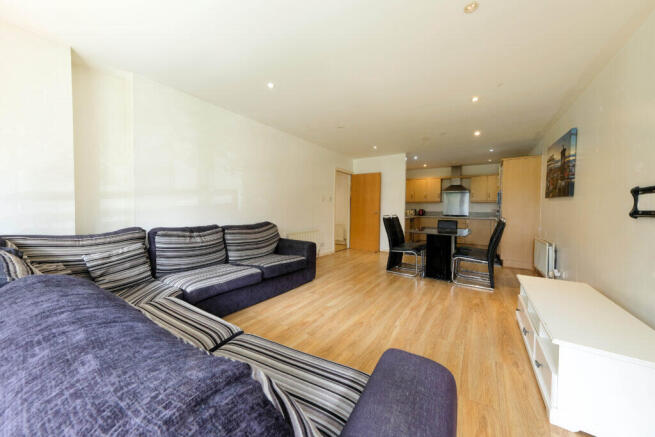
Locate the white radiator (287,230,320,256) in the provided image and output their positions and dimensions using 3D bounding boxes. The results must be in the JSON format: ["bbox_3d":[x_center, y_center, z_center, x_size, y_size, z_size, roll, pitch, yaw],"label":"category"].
[{"bbox_3d":[-0.481,0.520,4.284,0.110,0.540,0.990,2,3,33],"label":"white radiator"}]

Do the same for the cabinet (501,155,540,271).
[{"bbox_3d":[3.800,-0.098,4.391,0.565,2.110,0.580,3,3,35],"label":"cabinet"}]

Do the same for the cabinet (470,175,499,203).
[{"bbox_3d":[4.197,-0.774,5.852,0.590,0.700,0.330,2,3,33],"label":"cabinet"}]

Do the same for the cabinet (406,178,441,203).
[{"bbox_3d":[2.933,-0.844,6.684,0.980,0.725,0.330,2,3,33],"label":"cabinet"}]

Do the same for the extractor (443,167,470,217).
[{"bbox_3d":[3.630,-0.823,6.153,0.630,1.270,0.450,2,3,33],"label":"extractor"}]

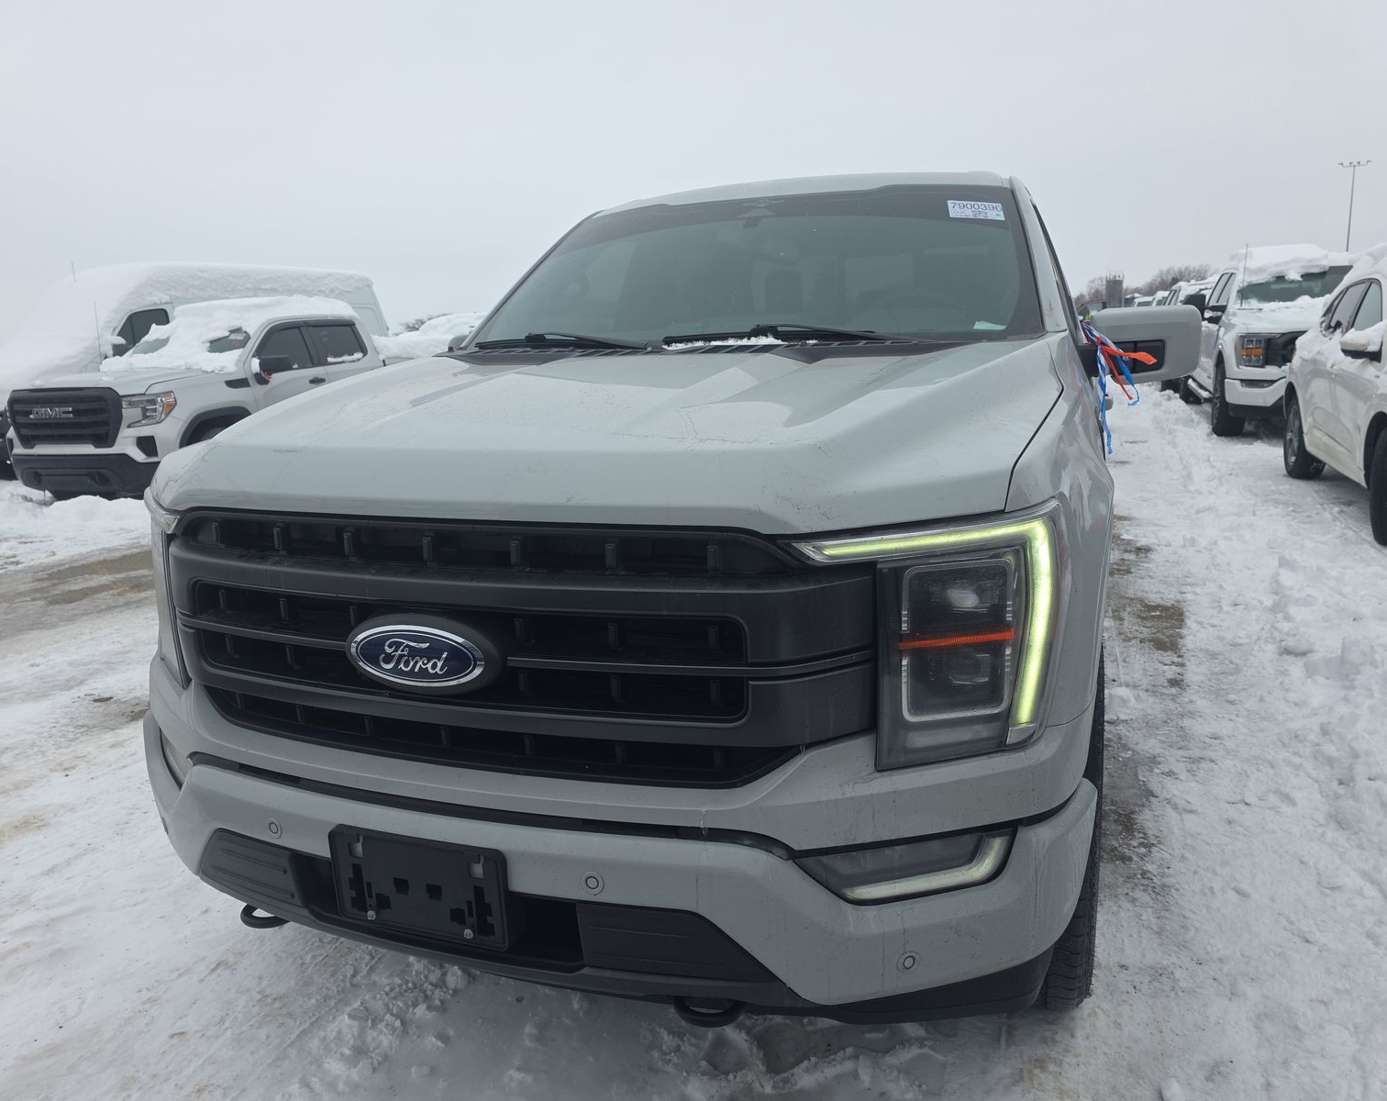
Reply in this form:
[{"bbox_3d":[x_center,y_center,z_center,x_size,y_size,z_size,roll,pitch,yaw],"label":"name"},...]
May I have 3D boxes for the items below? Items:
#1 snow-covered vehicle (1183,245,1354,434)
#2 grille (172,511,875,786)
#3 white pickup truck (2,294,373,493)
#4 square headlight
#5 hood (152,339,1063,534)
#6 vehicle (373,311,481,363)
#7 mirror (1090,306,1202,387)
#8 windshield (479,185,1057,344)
[{"bbox_3d":[7.677,-2.663,12.619,2.050,2.030,5.890,3,13,21],"label":"snow-covered vehicle"},{"bbox_3d":[-0.389,0.146,1.543,1.333,0.384,0.192,3,13,21],"label":"grille"},{"bbox_3d":[-4.984,-1.791,11.398,2.060,2.000,5.870,1,12,12],"label":"white pickup truck"},{"bbox_3d":[0.360,0.120,1.465,0.360,0.395,0.280,0,12,9],"label":"square headlight"},{"bbox_3d":[-0.180,-0.293,2.049,1.737,0.258,1.343,3,13,21],"label":"hood"},{"bbox_3d":[-4.116,-3.249,18.000,2.000,1.950,5.400,1,12,12],"label":"vehicle"},{"bbox_3d":[1.202,-0.541,2.595,0.273,0.207,0.202,3,13,21],"label":"mirror"},{"bbox_3d":[0.167,-0.850,2.909,1.666,0.172,1.030,3,44,21],"label":"windshield"}]

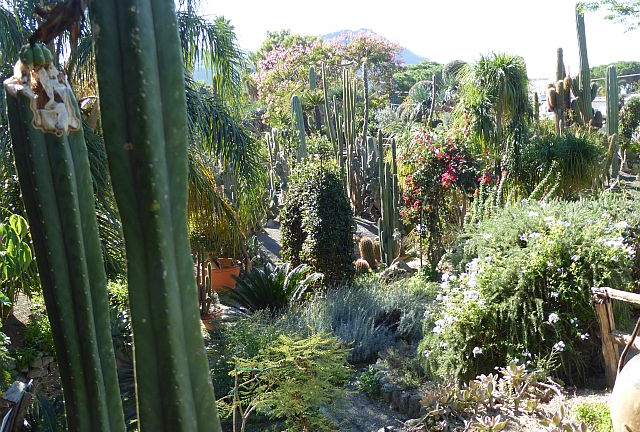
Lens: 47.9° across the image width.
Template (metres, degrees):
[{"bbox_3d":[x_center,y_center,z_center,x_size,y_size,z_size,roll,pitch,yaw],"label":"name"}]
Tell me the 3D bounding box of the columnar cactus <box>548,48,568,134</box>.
[{"bbox_3d":[6.284,-3.228,19.000,0.527,2.371,0.500,0,8,0],"label":"columnar cactus"}]

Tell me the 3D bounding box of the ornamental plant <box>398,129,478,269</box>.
[{"bbox_3d":[1.758,-0.260,10.700,1.187,2.077,1.100,0,8,0],"label":"ornamental plant"}]

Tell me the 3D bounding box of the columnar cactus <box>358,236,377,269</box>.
[{"bbox_3d":[0.725,0.557,11.000,0.275,0.488,0.250,0,8,0],"label":"columnar cactus"}]

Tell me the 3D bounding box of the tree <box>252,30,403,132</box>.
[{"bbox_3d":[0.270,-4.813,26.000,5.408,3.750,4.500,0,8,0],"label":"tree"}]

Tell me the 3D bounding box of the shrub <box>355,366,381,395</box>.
[{"bbox_3d":[0.417,1.423,6.200,0.206,0.230,0.210,0,8,0],"label":"shrub"}]

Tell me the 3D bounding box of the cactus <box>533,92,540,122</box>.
[{"bbox_3d":[5.855,-2.961,19.500,0.216,0.865,0.210,0,8,0],"label":"cactus"}]

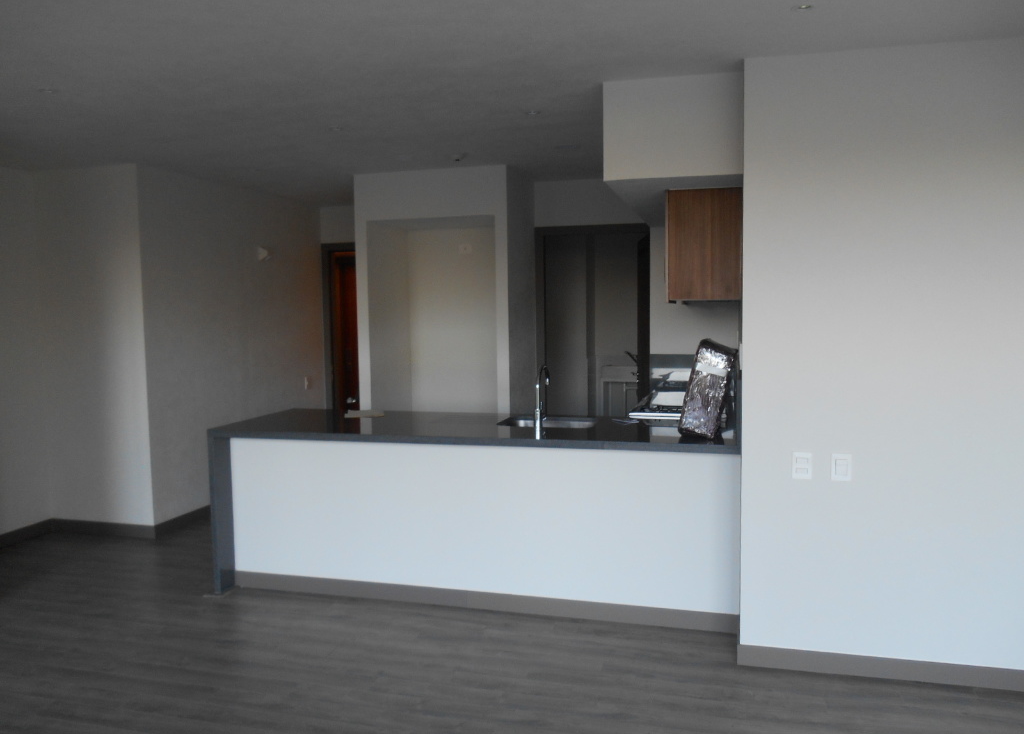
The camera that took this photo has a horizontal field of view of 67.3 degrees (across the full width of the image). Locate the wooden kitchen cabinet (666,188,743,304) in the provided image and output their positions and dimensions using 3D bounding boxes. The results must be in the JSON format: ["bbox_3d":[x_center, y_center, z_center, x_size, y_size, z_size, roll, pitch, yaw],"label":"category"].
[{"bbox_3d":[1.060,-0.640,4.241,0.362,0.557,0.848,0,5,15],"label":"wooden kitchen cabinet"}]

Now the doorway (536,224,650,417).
[{"bbox_3d":[0.692,-0.025,6.312,0.958,2.236,0.144,0,5,15],"label":"doorway"}]

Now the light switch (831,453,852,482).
[{"bbox_3d":[1.382,0.423,3.221,0.076,0.113,0.010,0,5,15],"label":"light switch"}]

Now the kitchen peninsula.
[{"bbox_3d":[-0.202,0.793,4.350,2.837,0.941,0.851,0,5,15],"label":"kitchen peninsula"}]

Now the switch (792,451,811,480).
[{"bbox_3d":[1.210,0.414,3.205,0.078,0.113,0.011,0,5,15],"label":"switch"}]

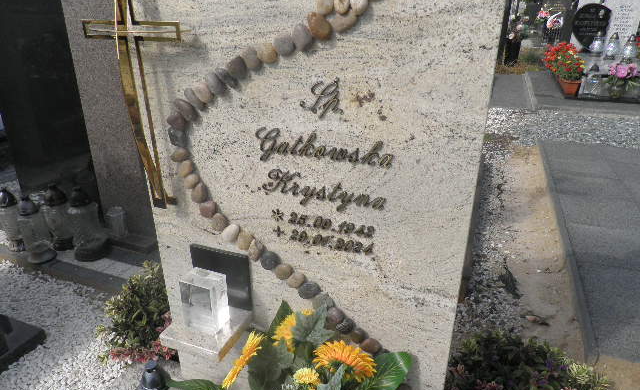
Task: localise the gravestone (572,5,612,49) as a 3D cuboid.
[{"bbox_3d":[3.186,-1.974,5.197,0.400,0.490,0.070,8,25,18],"label":"gravestone"}]

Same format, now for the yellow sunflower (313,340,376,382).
[{"bbox_3d":[0.047,0.317,0.850,0.117,0.112,0.050,8,62,17],"label":"yellow sunflower"}]

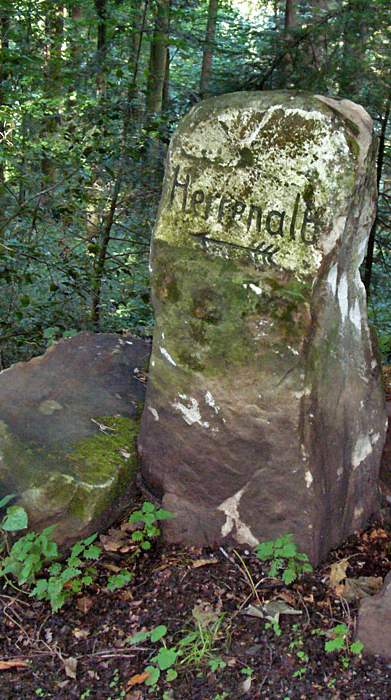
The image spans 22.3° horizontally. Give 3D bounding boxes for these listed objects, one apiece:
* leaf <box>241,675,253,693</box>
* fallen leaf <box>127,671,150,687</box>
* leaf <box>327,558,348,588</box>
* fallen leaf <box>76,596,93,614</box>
[{"bbox_3d":[0.107,0.685,2.037,0.026,0.012,0.053,3,16,0],"label":"leaf"},{"bbox_3d":[-0.124,0.716,2.161,0.066,0.014,0.028,-10,19,-43],"label":"fallen leaf"},{"bbox_3d":[0.382,0.602,2.668,0.050,0.020,0.090,10,35,16],"label":"leaf"},{"bbox_3d":[-0.275,0.633,2.454,0.043,0.020,0.058,1,24,-7],"label":"fallen leaf"}]

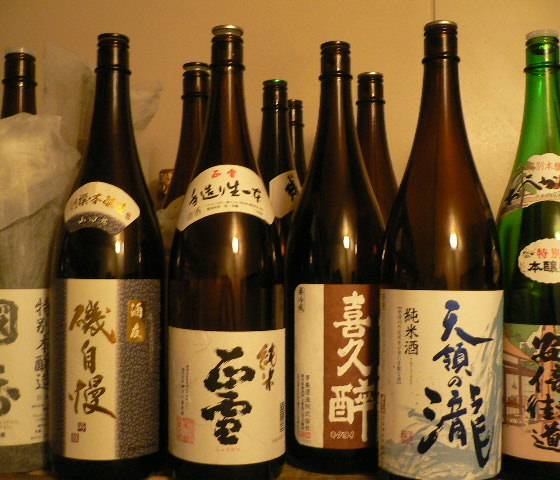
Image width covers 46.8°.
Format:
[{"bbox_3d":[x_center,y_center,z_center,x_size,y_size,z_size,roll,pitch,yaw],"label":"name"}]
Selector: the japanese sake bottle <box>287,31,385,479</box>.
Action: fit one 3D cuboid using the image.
[{"bbox_3d":[0.054,0.010,0.626,0.105,0.397,0.105,0,0,-10],"label":"japanese sake bottle"}]

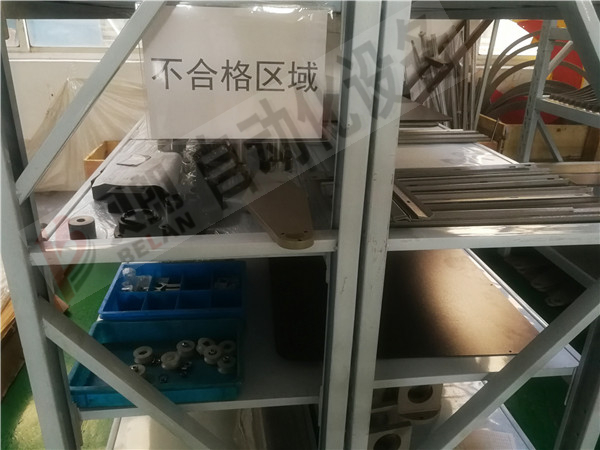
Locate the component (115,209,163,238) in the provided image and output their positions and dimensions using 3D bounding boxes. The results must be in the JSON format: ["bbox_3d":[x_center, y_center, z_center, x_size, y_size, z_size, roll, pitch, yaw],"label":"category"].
[{"bbox_3d":[-0.313,-0.001,0.935,0.086,0.045,0.086,-2,23,-8],"label":"component"}]

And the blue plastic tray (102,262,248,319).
[{"bbox_3d":[-0.356,0.210,1.392,0.382,0.075,0.280,-1,23,-6],"label":"blue plastic tray"}]

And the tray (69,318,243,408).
[{"bbox_3d":[-0.323,0.325,1.121,0.383,0.060,0.256,0,23,-4],"label":"tray"}]

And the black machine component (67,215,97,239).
[{"bbox_3d":[-0.416,0.012,0.902,0.046,0.043,0.046,-2,23,-8],"label":"black machine component"}]

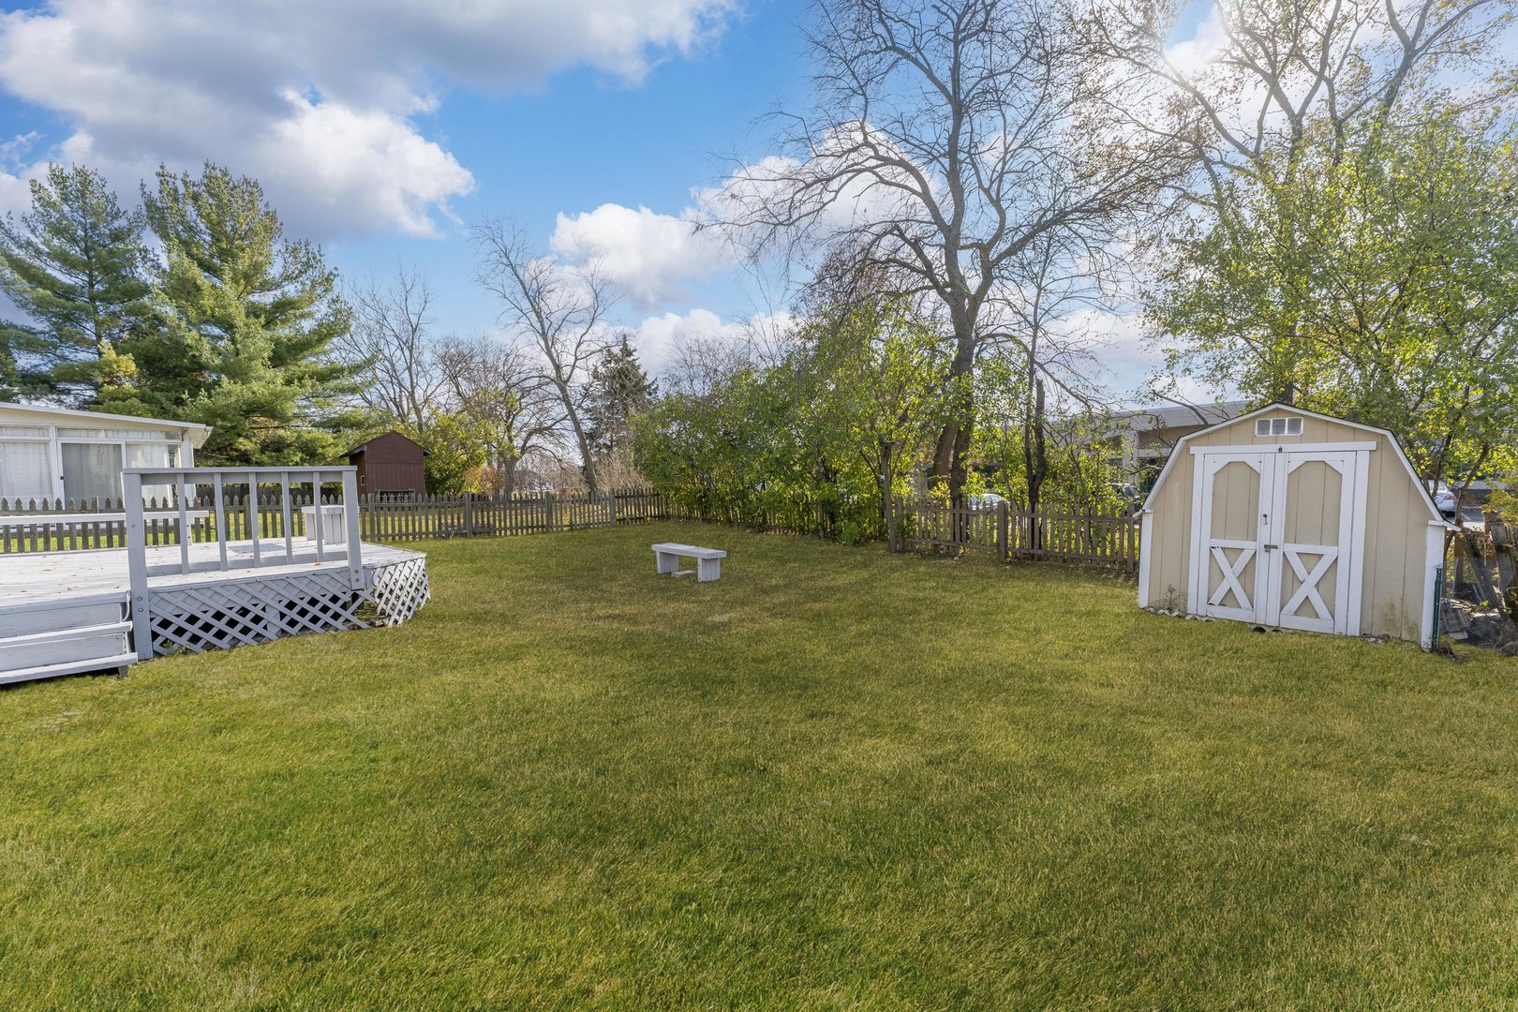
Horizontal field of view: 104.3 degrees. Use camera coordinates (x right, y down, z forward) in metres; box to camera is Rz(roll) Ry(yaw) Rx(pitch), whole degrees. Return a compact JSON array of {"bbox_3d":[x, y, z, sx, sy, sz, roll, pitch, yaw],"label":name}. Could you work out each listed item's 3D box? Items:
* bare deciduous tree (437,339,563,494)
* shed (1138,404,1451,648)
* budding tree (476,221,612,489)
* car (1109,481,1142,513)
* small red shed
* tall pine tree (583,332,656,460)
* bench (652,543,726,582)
[{"bbox_3d":[-13.684,-4.462,30.840,6.200,9.140,6.000,-2,4,-24],"label":"bare deciduous tree"},{"bbox_3d":[6.510,0.051,7.350,2.300,2.500,2.700,-4,5,-45],"label":"shed"},{"bbox_3d":[-12.792,-8.547,34.610,8.000,16.930,7.500,-2,4,-20],"label":"budding tree"},{"bbox_3d":[16.219,-0.223,26.586,1.850,1.640,4.600,3,5,42],"label":"car"},{"bbox_3d":[-17.763,-1.682,28.206,2.850,3.635,3.097,3,5,43],"label":"small red shed"},{"bbox_3d":[-9.824,-6.527,42.761,5.700,12.000,5.700,-1,4,-13],"label":"tall pine tree"},{"bbox_3d":[-1.123,0.896,9.382,0.385,0.460,1.430,-4,5,-44],"label":"bench"}]

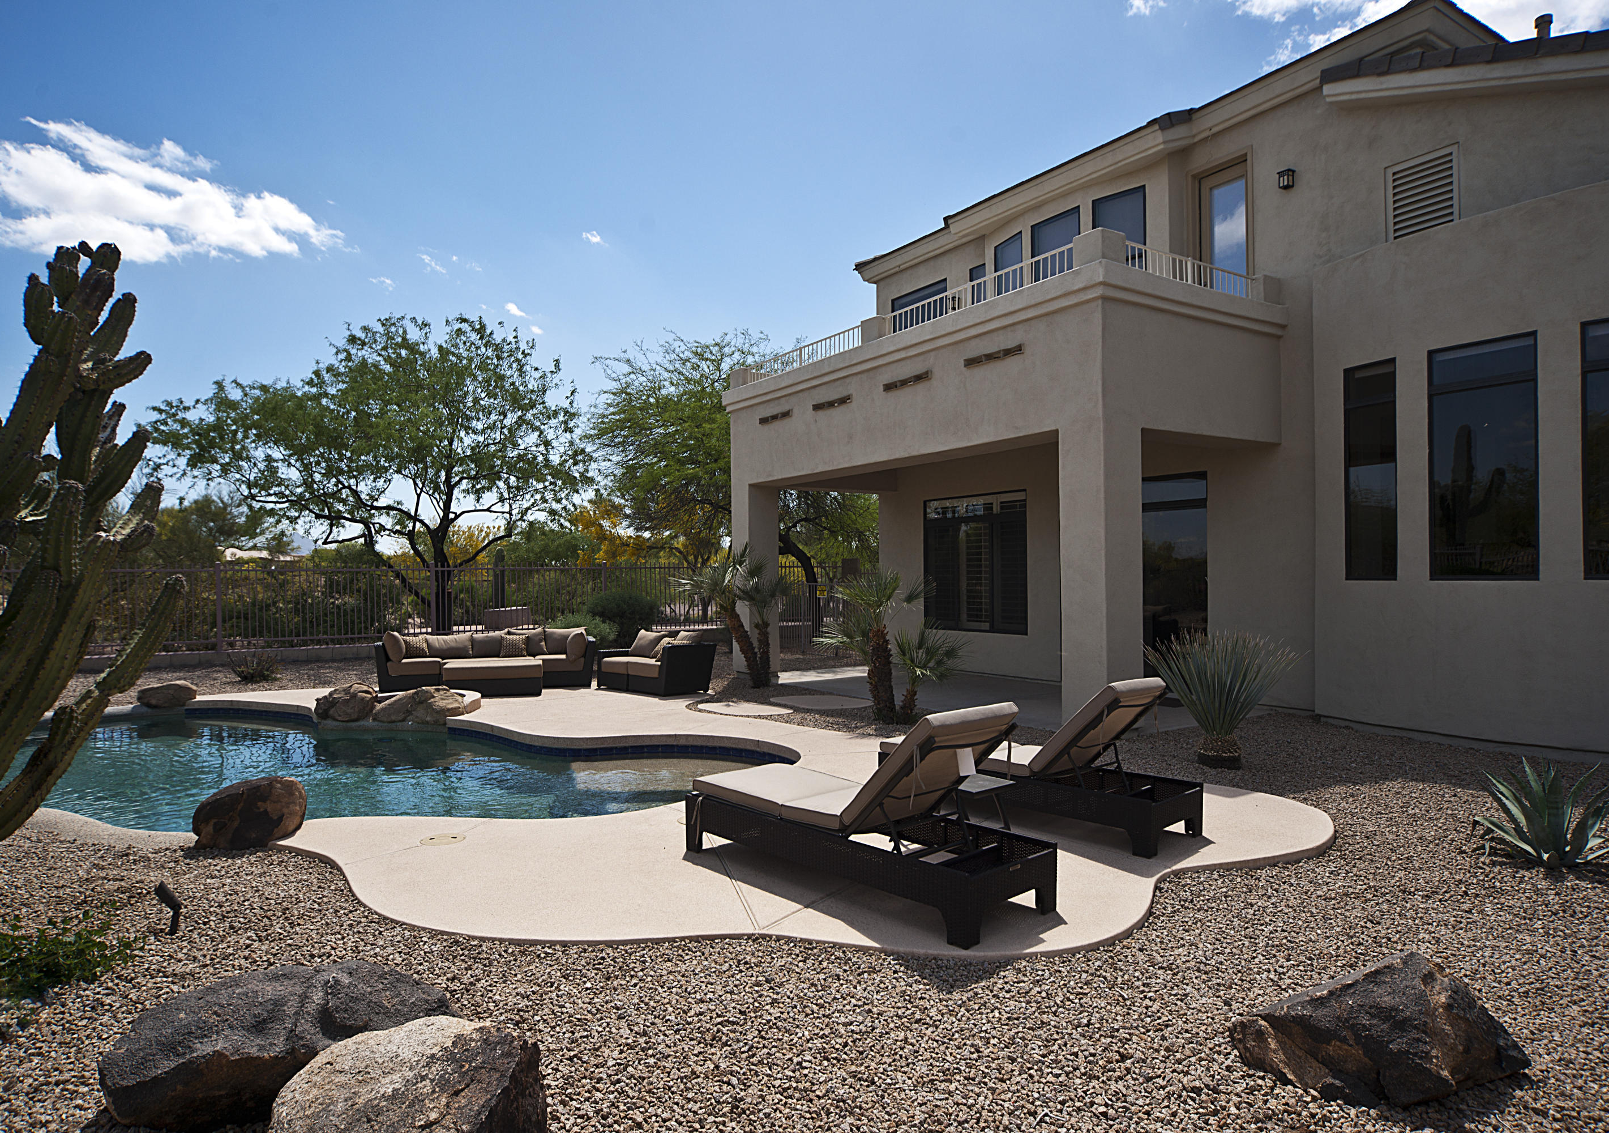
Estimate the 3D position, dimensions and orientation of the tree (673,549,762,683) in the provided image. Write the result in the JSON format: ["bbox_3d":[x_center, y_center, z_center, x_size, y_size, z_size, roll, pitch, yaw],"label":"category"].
[{"bbox_3d":[-1.257,0.725,13.750,1.230,2.000,1.100,0,-1,0],"label":"tree"}]

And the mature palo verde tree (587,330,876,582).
[{"bbox_3d":[-1.285,-1.754,21.500,7.300,7.100,6.800,0,-1,0],"label":"mature palo verde tree"}]

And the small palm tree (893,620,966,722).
[{"bbox_3d":[1.409,1.171,10.600,0.840,1.130,0.820,0,-1,0],"label":"small palm tree"}]

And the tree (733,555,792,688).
[{"bbox_3d":[-0.609,0.793,13.750,0.860,1.920,0.900,0,-1,0],"label":"tree"}]

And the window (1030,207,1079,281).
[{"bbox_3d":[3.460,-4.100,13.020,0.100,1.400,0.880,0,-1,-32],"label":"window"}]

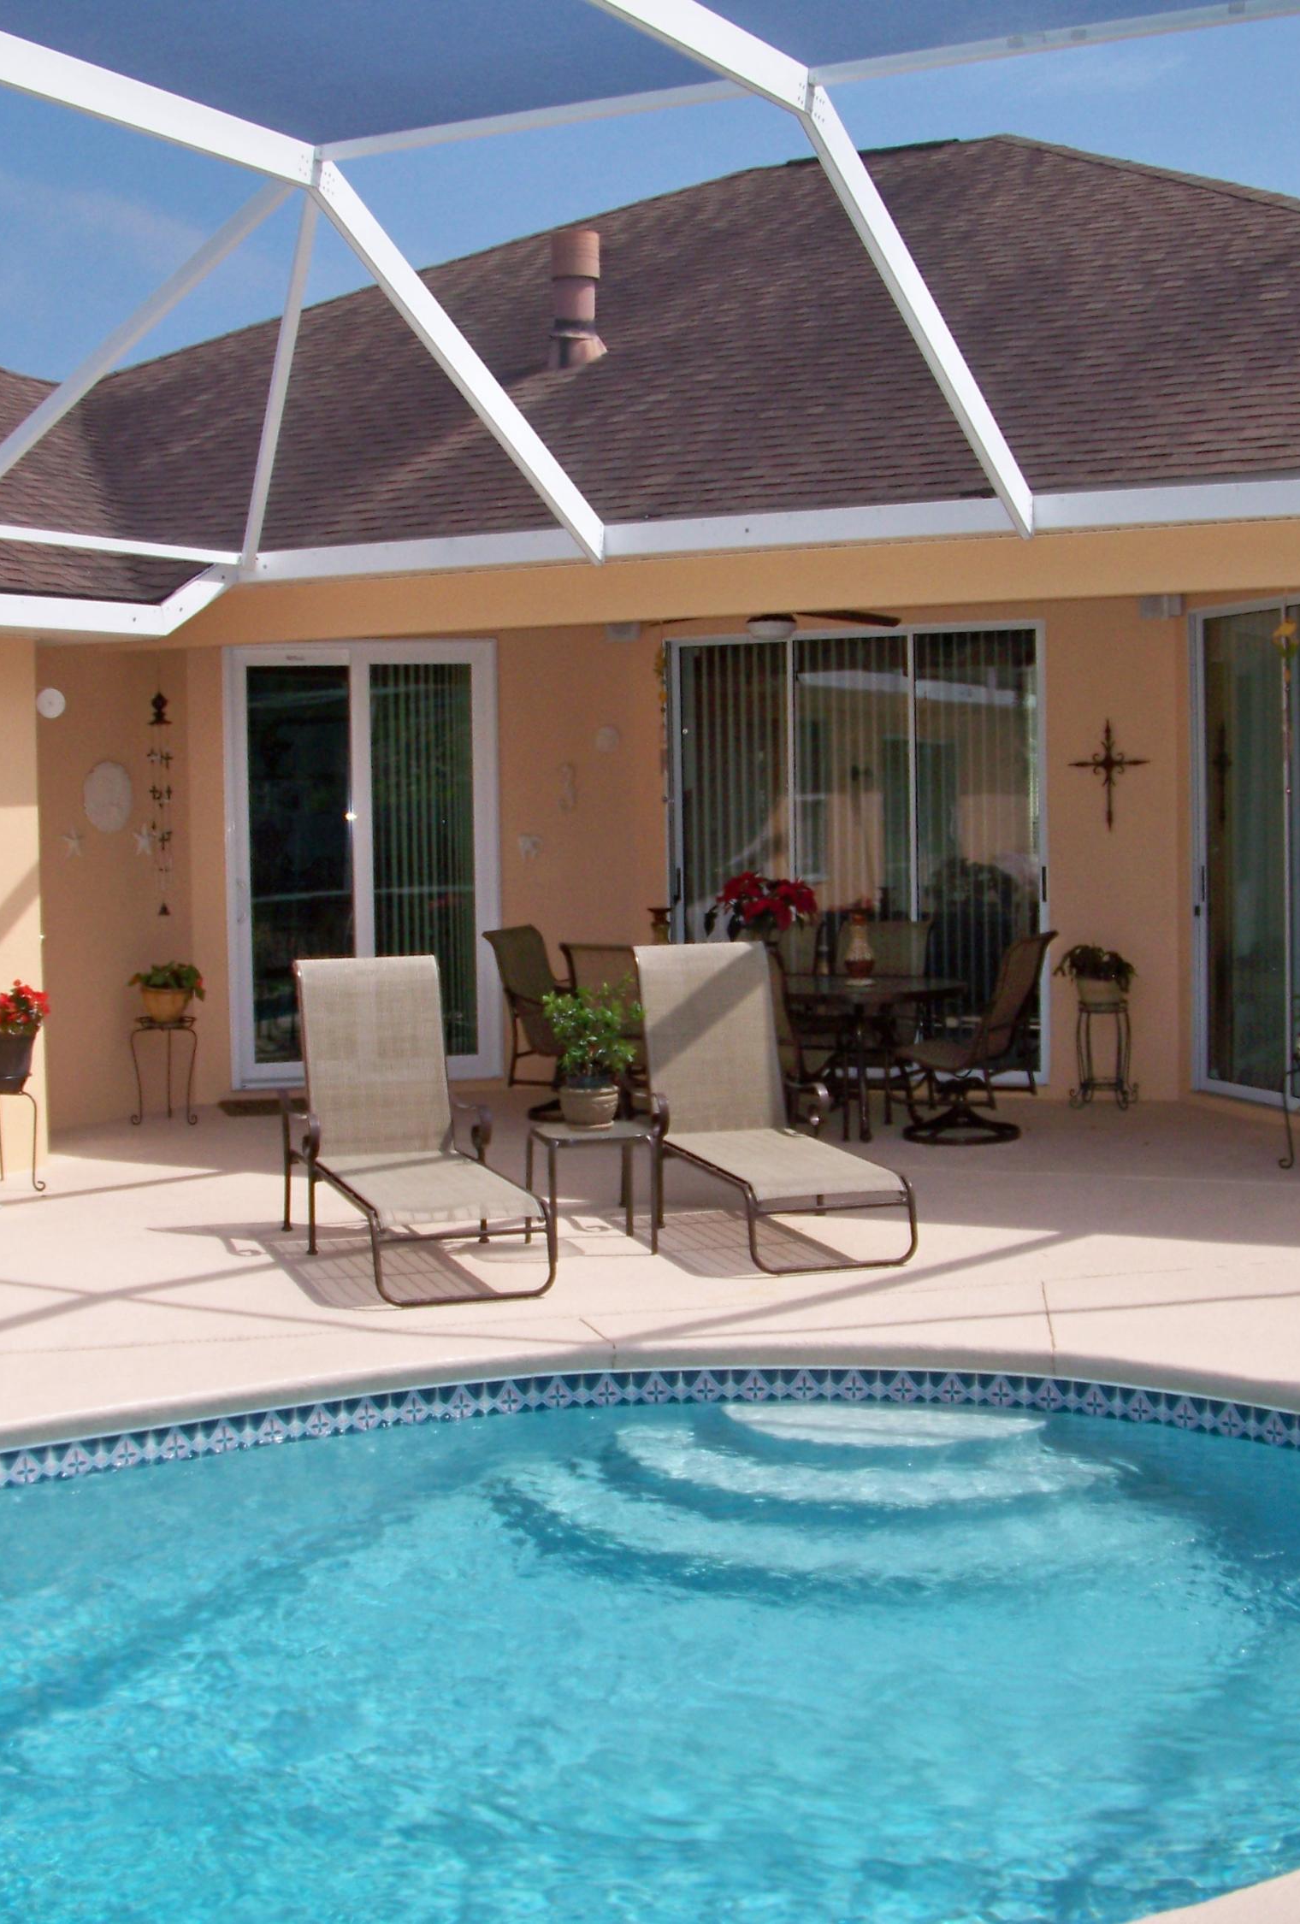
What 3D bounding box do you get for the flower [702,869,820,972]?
[{"bbox_3d":[0.546,-0.185,11.900,0.550,0.500,0.520,-1,3,0],"label":"flower"}]

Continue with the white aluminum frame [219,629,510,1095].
[{"bbox_3d":[-1.555,-0.534,13.430,1.530,2.440,0.120,-2,3,-17],"label":"white aluminum frame"}]

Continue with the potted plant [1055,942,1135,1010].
[{"bbox_3d":[2.313,0.048,12.649,0.370,0.320,0.330,1,4,28],"label":"potted plant"}]

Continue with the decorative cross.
[{"bbox_3d":[2.407,-0.978,12.767,0.440,0.580,0.040,1,4,28],"label":"decorative cross"}]

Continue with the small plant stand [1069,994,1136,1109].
[{"bbox_3d":[2.358,0.459,12.675,0.280,0.570,0.280,1,4,28],"label":"small plant stand"}]

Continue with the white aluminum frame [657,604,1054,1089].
[{"bbox_3d":[1.126,-0.582,13.477,2.260,2.460,0.110,1,4,27],"label":"white aluminum frame"}]

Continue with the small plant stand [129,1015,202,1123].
[{"bbox_3d":[-2.483,0.556,12.538,0.310,0.530,0.310,-1,3,0],"label":"small plant stand"}]

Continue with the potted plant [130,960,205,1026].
[{"bbox_3d":[-2.483,0.165,12.600,0.360,0.330,0.340,-1,3,0],"label":"potted plant"}]

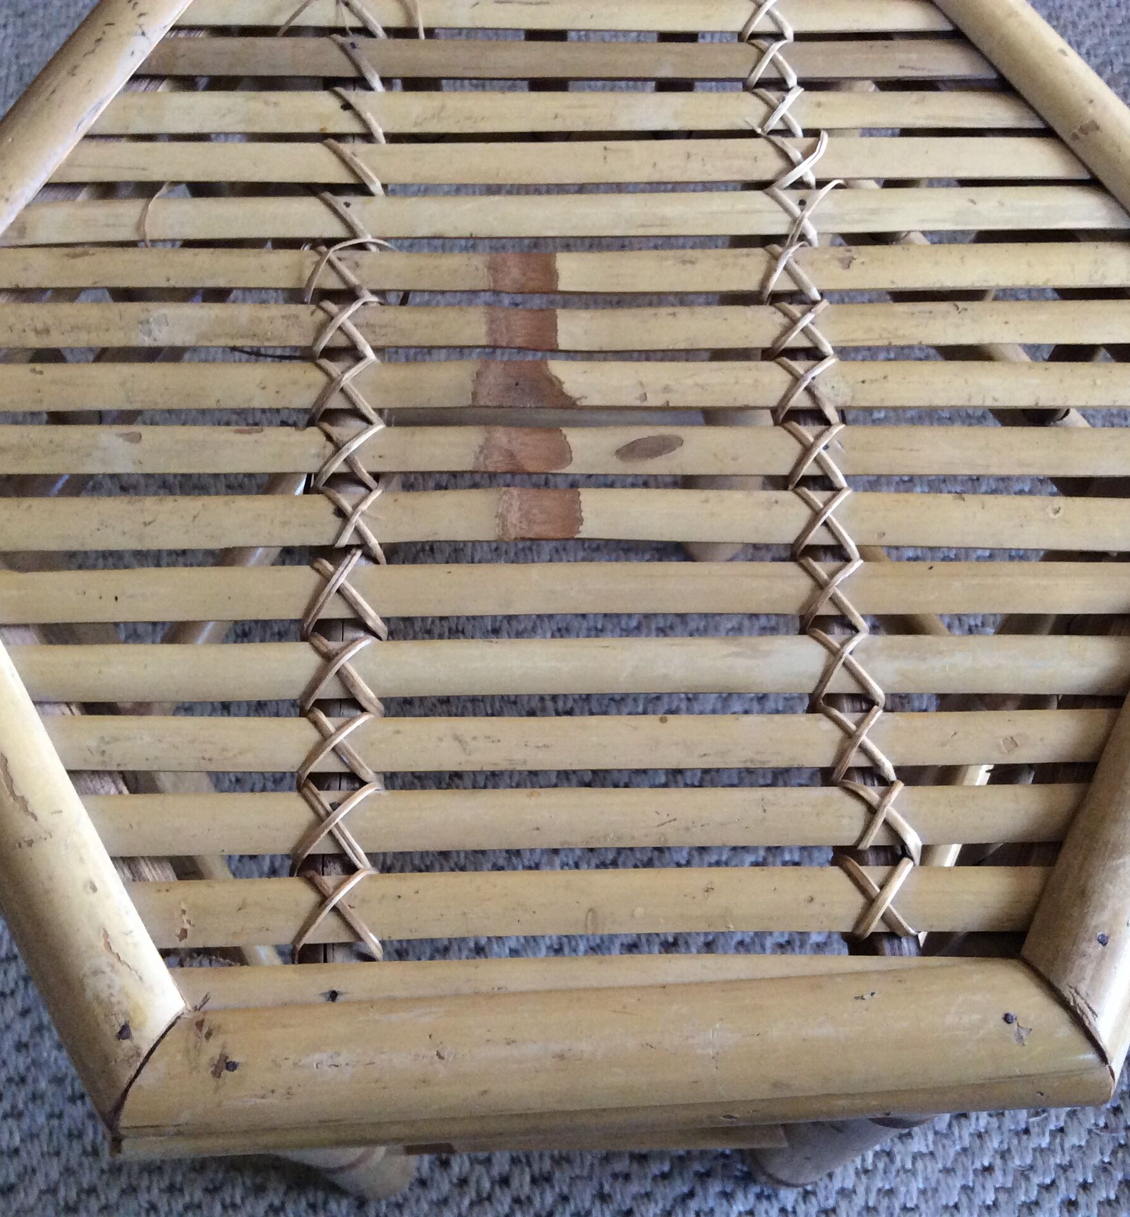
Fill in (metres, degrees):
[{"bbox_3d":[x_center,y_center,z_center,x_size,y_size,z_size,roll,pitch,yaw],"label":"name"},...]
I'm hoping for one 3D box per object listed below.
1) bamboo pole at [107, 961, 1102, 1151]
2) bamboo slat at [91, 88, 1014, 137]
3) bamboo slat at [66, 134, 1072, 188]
[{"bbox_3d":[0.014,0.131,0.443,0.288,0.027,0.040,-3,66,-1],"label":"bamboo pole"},{"bbox_3d":[0.003,-0.189,0.579,0.378,0.007,0.019,-1,67,-1],"label":"bamboo slat"},{"bbox_3d":[0.002,-0.174,0.585,0.417,0.008,0.020,0,66,0],"label":"bamboo slat"}]

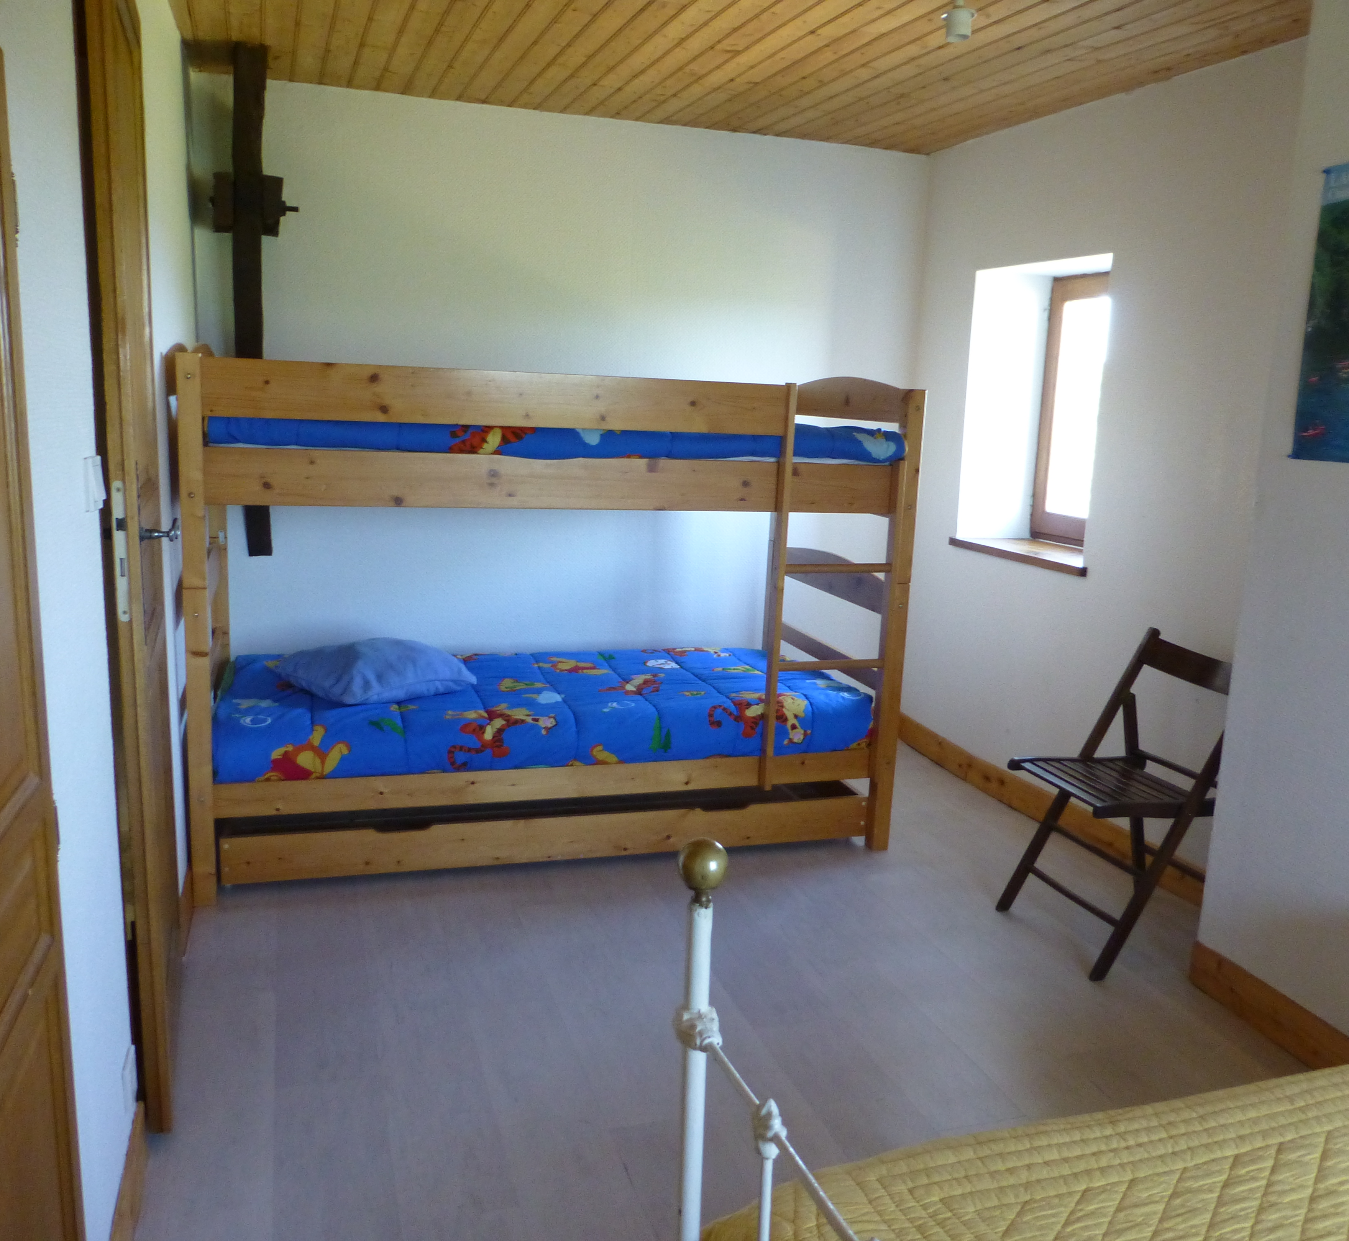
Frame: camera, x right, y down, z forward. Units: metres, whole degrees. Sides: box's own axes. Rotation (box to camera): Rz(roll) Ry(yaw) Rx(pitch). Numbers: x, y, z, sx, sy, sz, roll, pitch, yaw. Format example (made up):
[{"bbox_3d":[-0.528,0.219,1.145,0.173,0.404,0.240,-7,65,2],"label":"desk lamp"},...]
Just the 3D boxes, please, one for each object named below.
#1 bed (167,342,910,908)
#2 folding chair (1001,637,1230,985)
[{"bbox_3d":[-0.402,-0.072,3.571,1.980,1.421,1.010,-1,11,-18],"label":"bed"},{"bbox_3d":[1.159,0.445,2.940,0.505,0.782,0.426,-1,11,-18],"label":"folding chair"}]

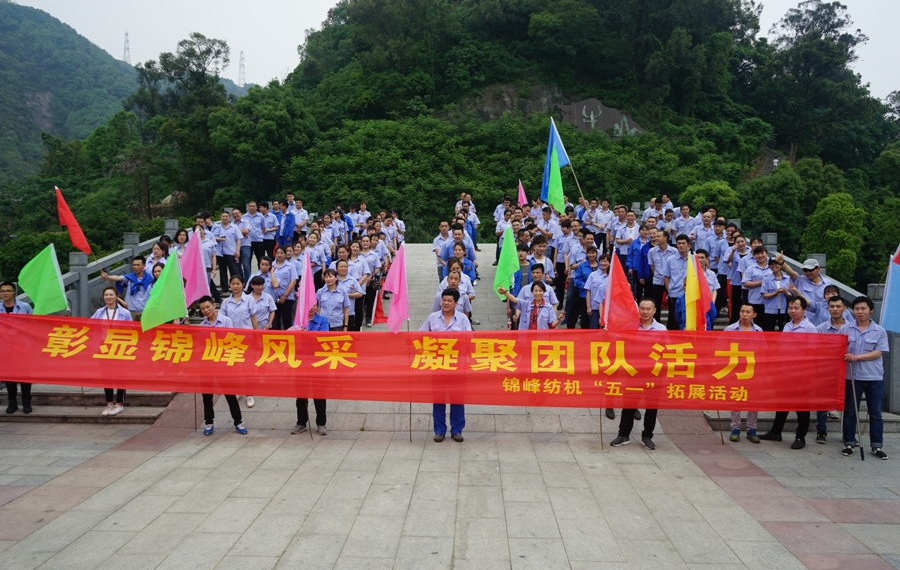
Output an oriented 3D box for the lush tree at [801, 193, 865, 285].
[{"bbox_3d":[16.942,-1.705,31.000,3.000,4.700,3.000,0,3,0],"label":"lush tree"}]

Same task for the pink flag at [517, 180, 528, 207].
[{"bbox_3d":[1.817,-2.188,17.300,0.360,0.900,0.200,0,3,0],"label":"pink flag"}]

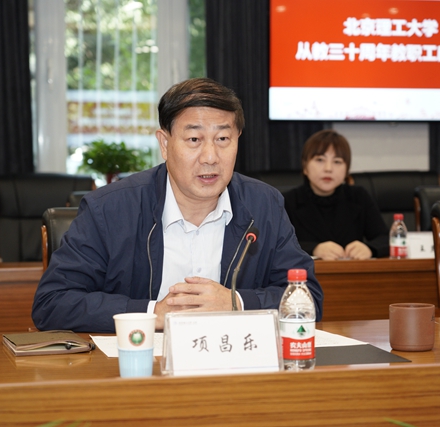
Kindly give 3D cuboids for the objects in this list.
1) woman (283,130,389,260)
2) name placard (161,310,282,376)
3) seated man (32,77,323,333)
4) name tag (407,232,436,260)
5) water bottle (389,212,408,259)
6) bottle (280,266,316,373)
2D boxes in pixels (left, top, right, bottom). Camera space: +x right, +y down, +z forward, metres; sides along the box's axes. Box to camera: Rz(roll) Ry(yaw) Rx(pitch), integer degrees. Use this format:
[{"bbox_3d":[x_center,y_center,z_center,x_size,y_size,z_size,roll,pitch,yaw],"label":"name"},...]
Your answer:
[{"bbox_3d":[0.440,0.298,4.766,0.470,1.220,0.680,0,2,-10],"label":"woman"},{"bbox_3d":[0.005,0.216,1.995,0.198,0.103,0.080,-1,2,-15],"label":"name placard"},{"bbox_3d":[-0.095,0.358,2.616,0.620,1.270,0.700,-1,2,-14],"label":"seated man"},{"bbox_3d":[0.775,0.123,4.348,0.198,0.103,0.080,-1,2,-15],"label":"name tag"},{"bbox_3d":[0.636,0.086,4.307,0.060,0.180,0.060,0,2,0],"label":"water bottle"},{"bbox_3d":[0.129,0.181,2.009,0.061,0.180,0.061,0,2,0],"label":"bottle"}]

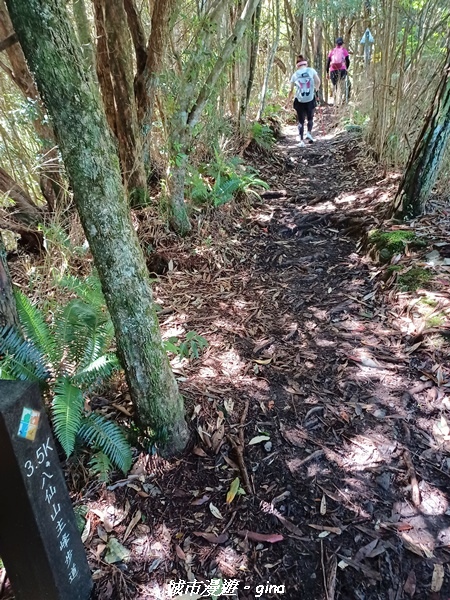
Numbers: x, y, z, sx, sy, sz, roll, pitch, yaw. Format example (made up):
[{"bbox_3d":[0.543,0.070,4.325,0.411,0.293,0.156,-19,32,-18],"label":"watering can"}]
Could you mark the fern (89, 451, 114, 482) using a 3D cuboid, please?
[{"bbox_3d":[-0.462,0.619,1.620,0.100,0.070,0.120,-6,25,-7],"label":"fern"}]

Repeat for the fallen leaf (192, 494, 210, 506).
[{"bbox_3d":[-0.092,0.766,1.655,0.085,0.015,0.026,-16,30,-24],"label":"fallen leaf"}]

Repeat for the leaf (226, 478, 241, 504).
[{"bbox_3d":[0.033,0.743,1.691,0.034,0.015,0.133,8,29,19],"label":"leaf"}]

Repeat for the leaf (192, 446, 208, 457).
[{"bbox_3d":[-0.105,0.657,1.865,0.085,0.015,0.033,14,31,28],"label":"leaf"}]

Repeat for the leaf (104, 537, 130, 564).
[{"bbox_3d":[-0.364,0.831,1.429,0.101,0.018,0.065,19,35,35],"label":"leaf"}]

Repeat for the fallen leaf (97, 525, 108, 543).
[{"bbox_3d":[-0.421,0.805,1.491,0.026,0.012,0.079,-21,33,-31],"label":"fallen leaf"}]

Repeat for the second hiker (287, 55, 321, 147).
[{"bbox_3d":[1.521,-3.800,8.352,0.600,1.600,0.500,2,27,13],"label":"second hiker"}]

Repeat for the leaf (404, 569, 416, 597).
[{"bbox_3d":[0.591,0.892,1.367,0.030,0.015,0.095,11,30,23],"label":"leaf"}]

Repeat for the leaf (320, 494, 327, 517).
[{"bbox_3d":[0.369,0.768,1.621,0.021,0.015,0.096,5,28,13],"label":"leaf"}]

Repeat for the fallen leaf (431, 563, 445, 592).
[{"bbox_3d":[0.650,0.846,1.322,0.030,0.012,0.092,13,32,27],"label":"fallen leaf"}]

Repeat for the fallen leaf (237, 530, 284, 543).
[{"bbox_3d":[0.118,0.796,1.454,0.160,0.018,0.032,2,28,8],"label":"fallen leaf"}]

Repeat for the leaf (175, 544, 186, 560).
[{"bbox_3d":[-0.149,0.829,1.423,0.021,0.010,0.065,-20,33,-29],"label":"leaf"}]

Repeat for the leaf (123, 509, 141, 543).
[{"bbox_3d":[-0.335,0.819,1.569,0.026,0.015,0.136,7,29,16],"label":"leaf"}]

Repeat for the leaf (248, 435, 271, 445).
[{"bbox_3d":[0.146,0.595,1.835,0.096,0.012,0.032,-8,29,-10],"label":"leaf"}]

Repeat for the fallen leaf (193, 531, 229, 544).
[{"bbox_3d":[-0.049,0.831,1.527,0.134,0.015,0.029,5,28,12],"label":"fallen leaf"}]

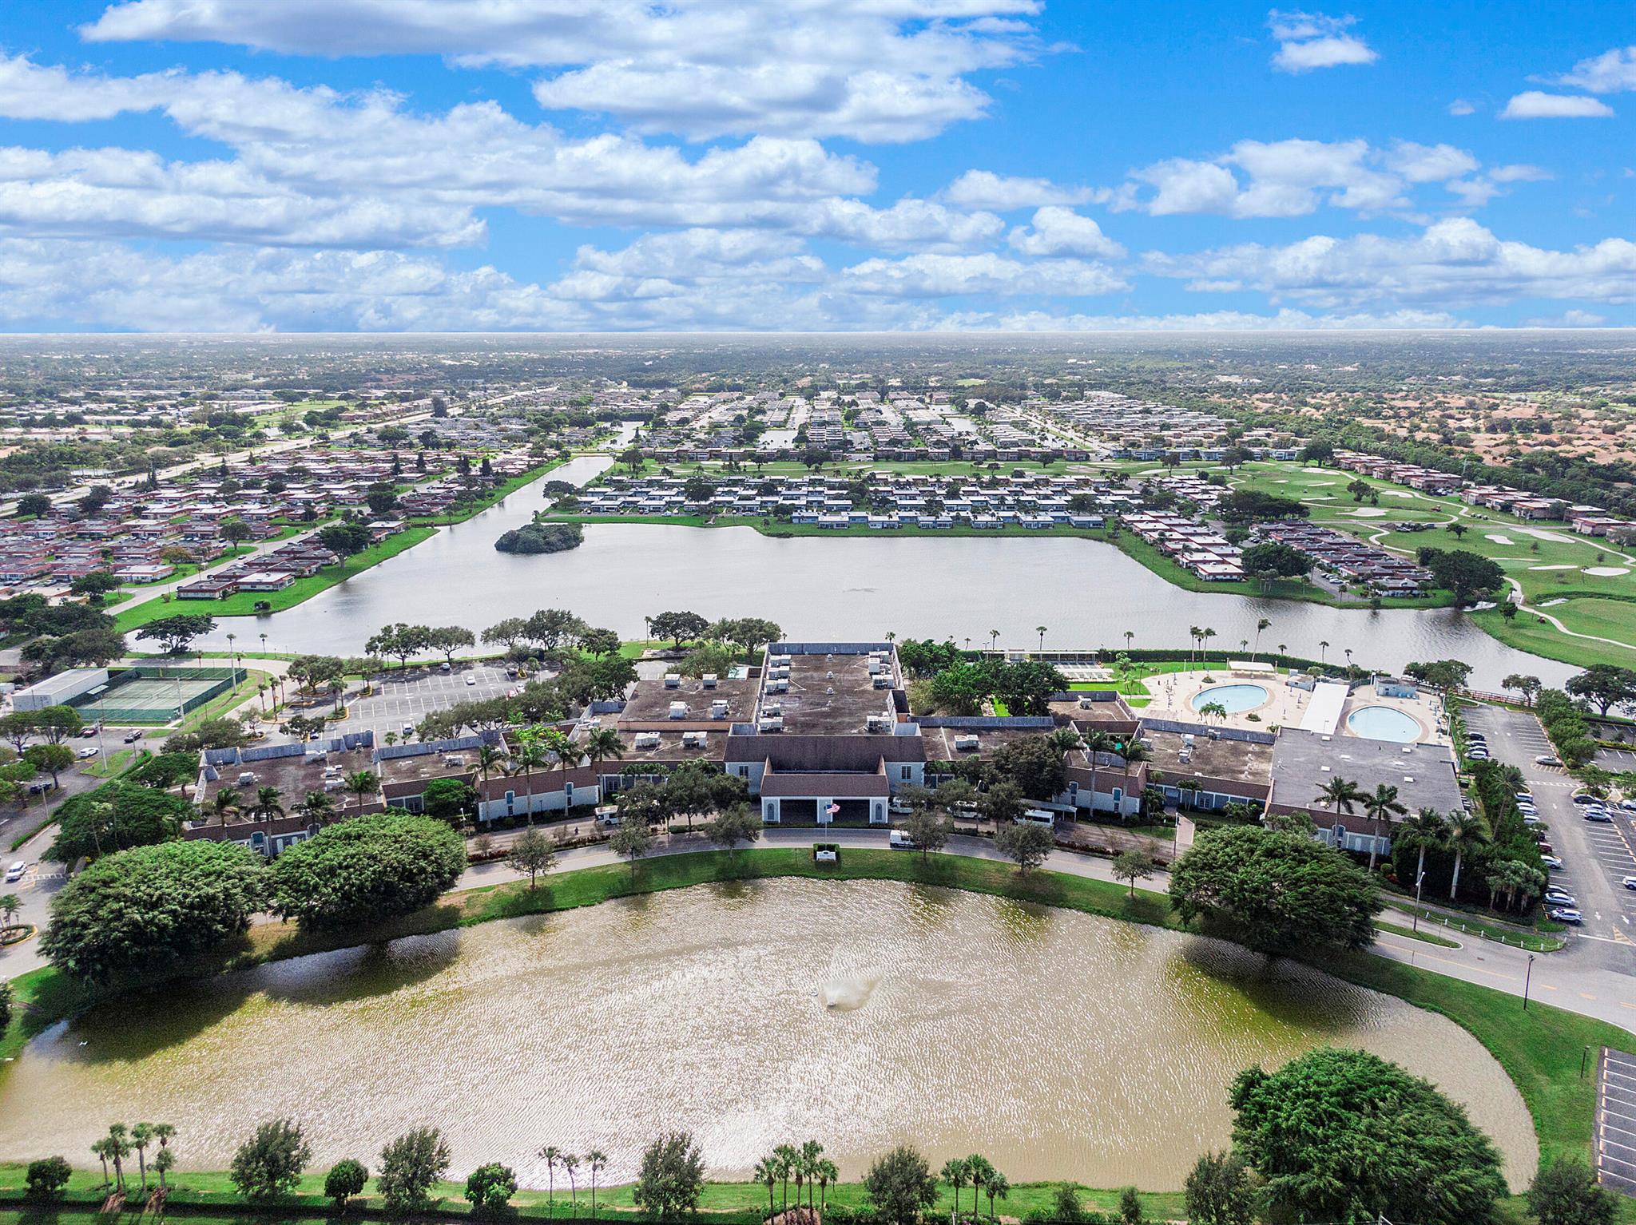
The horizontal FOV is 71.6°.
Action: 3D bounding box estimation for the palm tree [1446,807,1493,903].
[{"bbox_3d":[109.280,41.190,192.520,7.620,17.260,7.620,8,17,31],"label":"palm tree"}]

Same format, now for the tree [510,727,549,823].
[{"bbox_3d":[-54.930,31.950,215.790,7.200,18.200,7.200,0,14,0],"label":"tree"}]

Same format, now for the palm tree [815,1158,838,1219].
[{"bbox_3d":[0.880,61.370,121.240,2.600,6.900,2.600,0,14,0],"label":"palm tree"}]

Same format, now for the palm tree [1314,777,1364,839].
[{"bbox_3d":[95.280,37.750,208.680,9.320,16.130,9.320,7,16,25],"label":"palm tree"}]

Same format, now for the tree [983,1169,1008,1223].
[{"bbox_3d":[19.290,63.790,124.030,3.050,7.530,3.050,2,14,10],"label":"tree"}]

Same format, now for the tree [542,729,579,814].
[{"bbox_3d":[-50.770,31.920,227.350,7.860,19.310,7.860,-4,15,-13],"label":"tree"}]

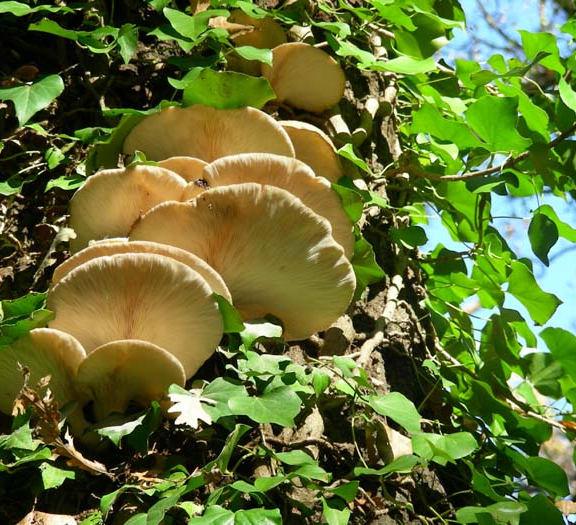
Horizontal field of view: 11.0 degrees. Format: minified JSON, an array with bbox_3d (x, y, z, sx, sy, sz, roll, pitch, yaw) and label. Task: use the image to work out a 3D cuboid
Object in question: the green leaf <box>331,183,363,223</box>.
[{"bbox_3d":[0.045,-0.050,2.500,0.035,0.037,0.008,-17,-6,-19],"label":"green leaf"}]

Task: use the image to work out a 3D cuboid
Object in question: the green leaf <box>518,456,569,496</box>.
[{"bbox_3d":[0.211,0.177,2.470,0.042,0.028,0.024,0,-25,0],"label":"green leaf"}]

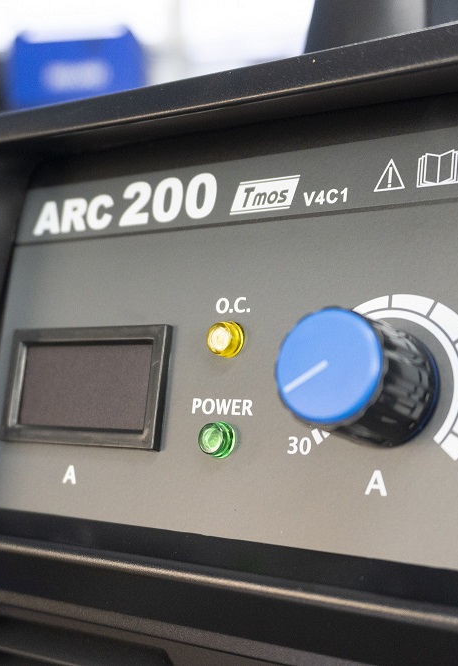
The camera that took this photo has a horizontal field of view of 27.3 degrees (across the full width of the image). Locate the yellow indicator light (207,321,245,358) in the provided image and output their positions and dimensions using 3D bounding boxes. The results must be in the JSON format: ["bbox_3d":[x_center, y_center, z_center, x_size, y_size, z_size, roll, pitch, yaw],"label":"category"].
[{"bbox_3d":[-0.001,0.001,0.200,0.008,0.008,0.005,-1,-12,35],"label":"yellow indicator light"}]

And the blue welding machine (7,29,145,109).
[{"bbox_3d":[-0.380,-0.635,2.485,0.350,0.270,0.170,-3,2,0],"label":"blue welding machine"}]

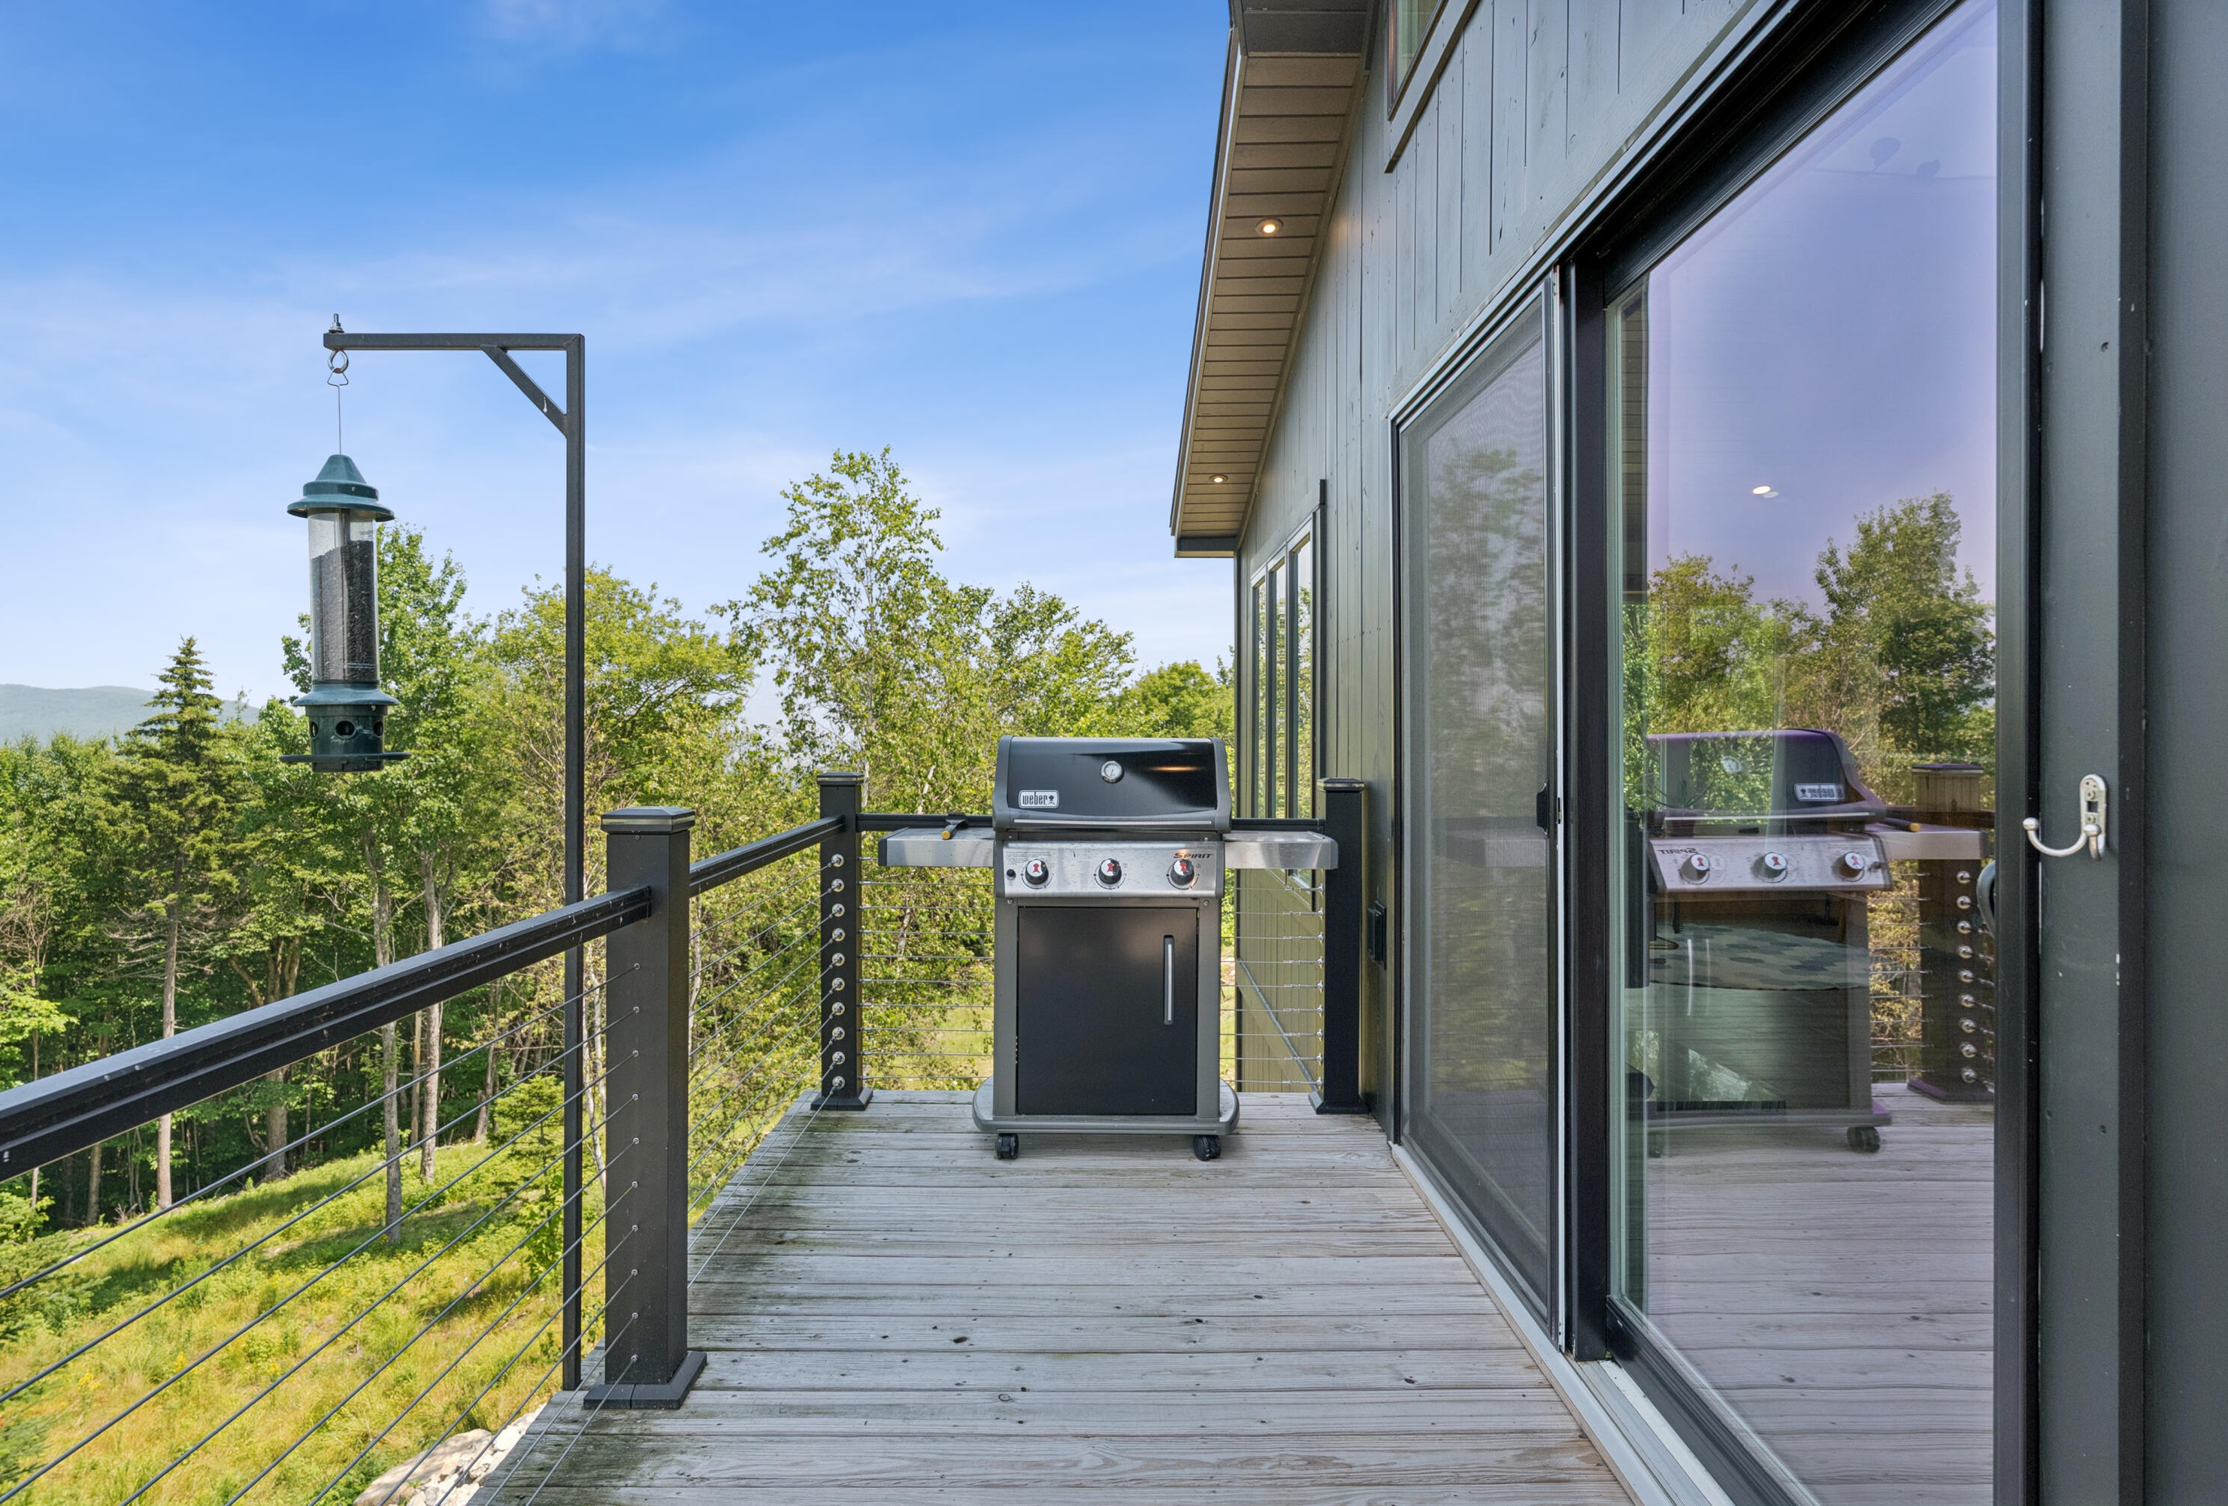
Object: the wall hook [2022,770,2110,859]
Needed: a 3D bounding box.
[{"bbox_3d":[0.808,0.054,1.060,0.040,0.071,0.068,0,1,-1],"label":"wall hook"}]

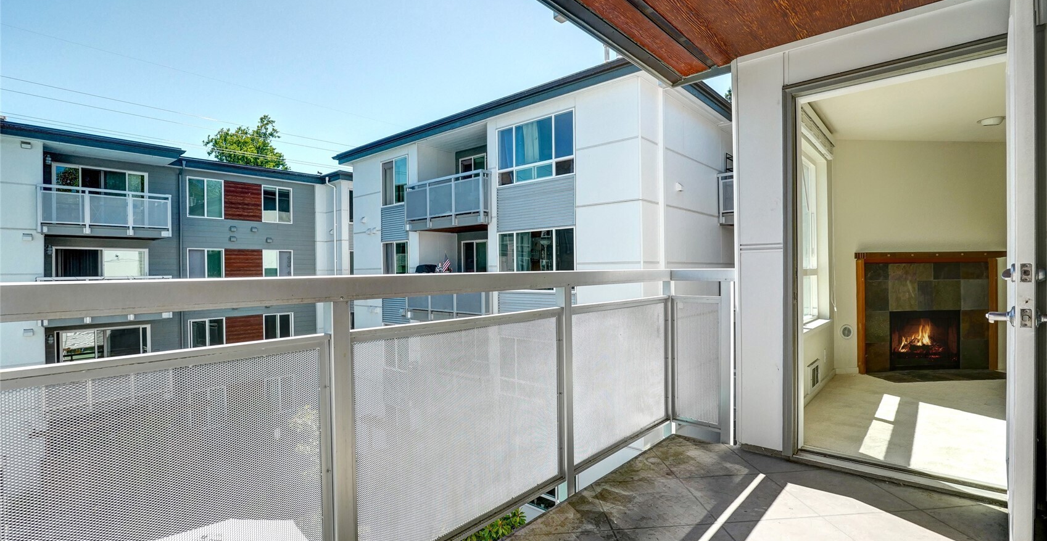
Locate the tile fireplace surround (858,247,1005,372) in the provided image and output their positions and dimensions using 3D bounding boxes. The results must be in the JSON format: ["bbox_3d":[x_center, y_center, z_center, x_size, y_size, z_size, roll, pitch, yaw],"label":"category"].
[{"bbox_3d":[4.000,0.407,4.540,1.530,1.170,0.170,-1,1,-4],"label":"tile fireplace surround"}]

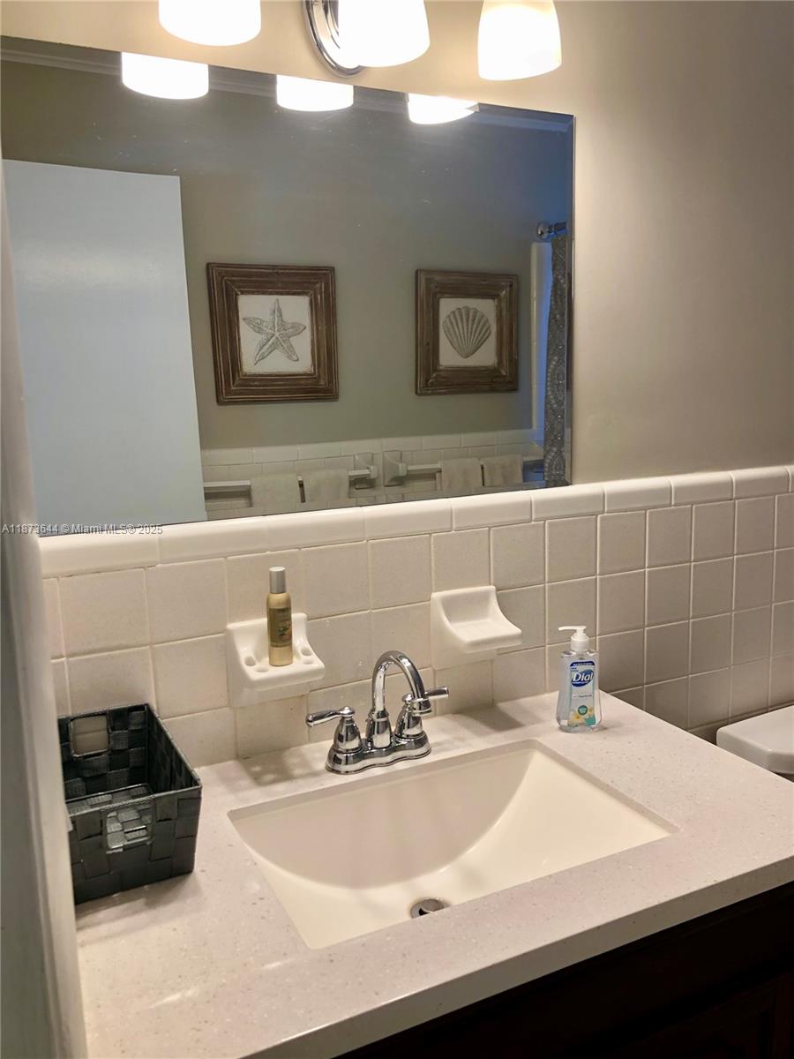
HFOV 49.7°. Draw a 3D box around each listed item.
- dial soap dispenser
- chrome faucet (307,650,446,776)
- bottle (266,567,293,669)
[{"bbox_3d":[0.285,0.229,1.336,0.070,0.162,0.046,-2,10,-3],"label":"dial soap dispenser"},{"bbox_3d":[0.003,0.255,1.175,0.225,0.180,0.190,-6,11,-25],"label":"chrome faucet"},{"bbox_3d":[-0.167,0.123,1.219,0.036,0.141,0.036,-6,11,-25],"label":"bottle"}]

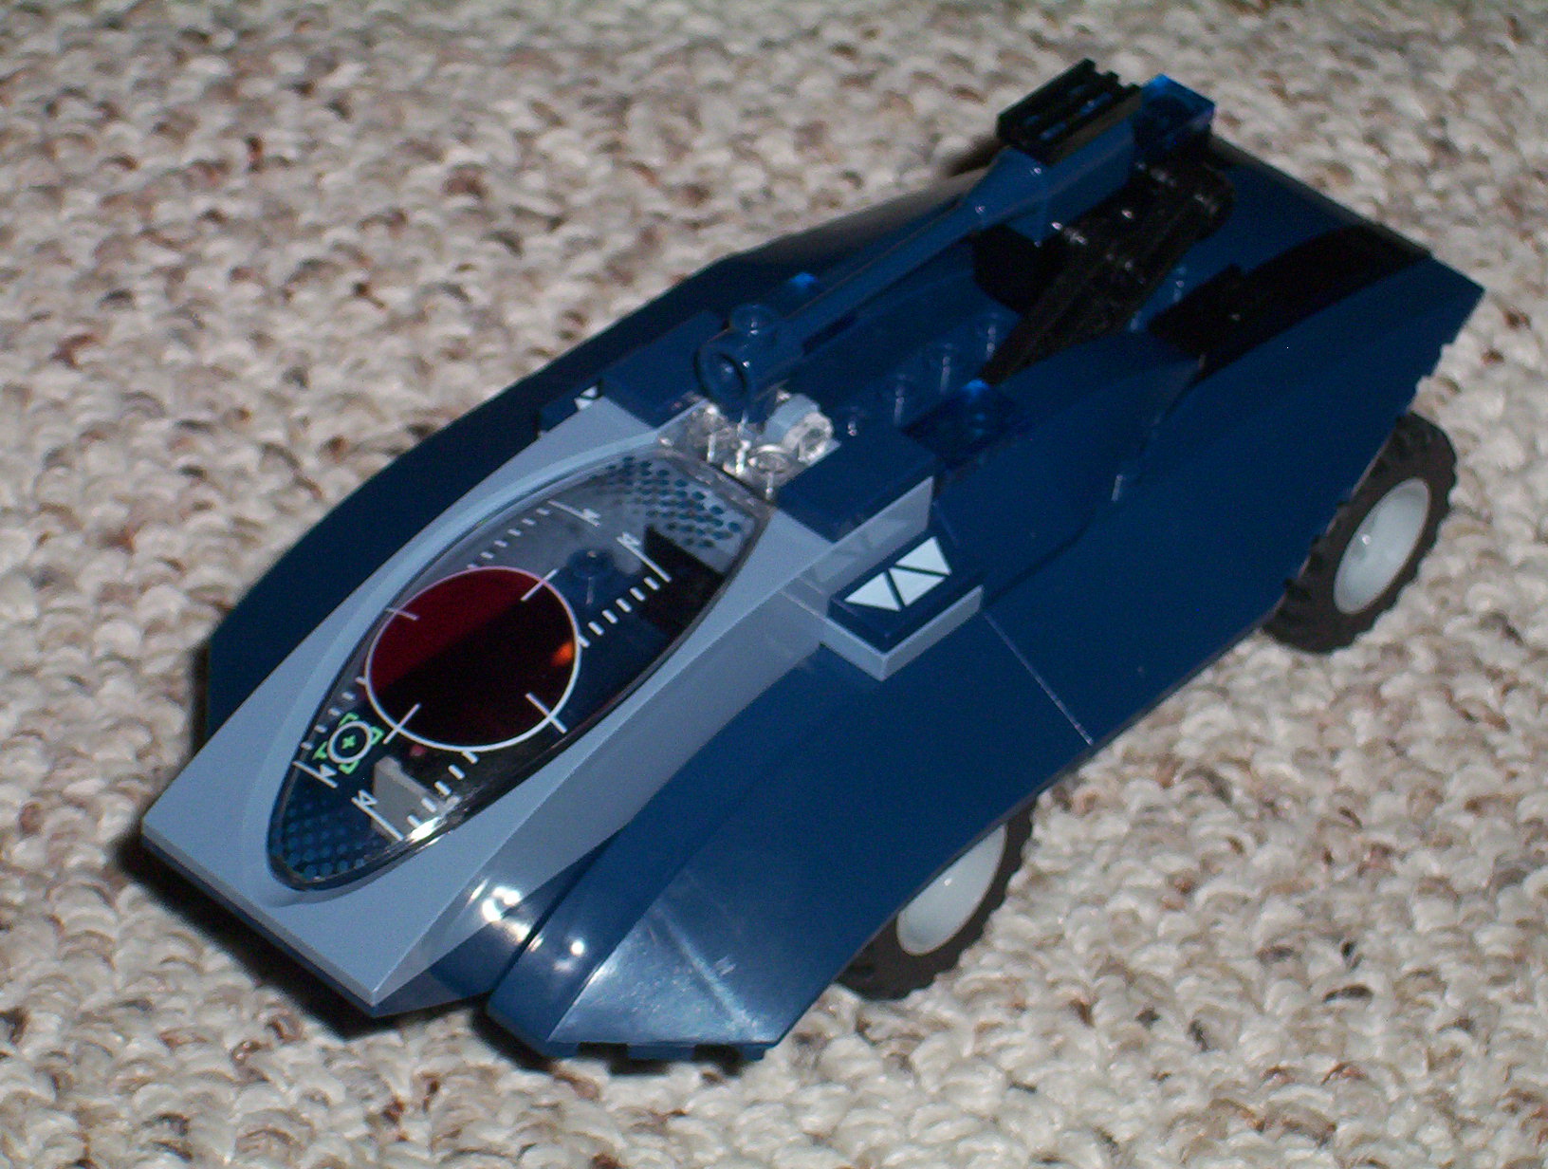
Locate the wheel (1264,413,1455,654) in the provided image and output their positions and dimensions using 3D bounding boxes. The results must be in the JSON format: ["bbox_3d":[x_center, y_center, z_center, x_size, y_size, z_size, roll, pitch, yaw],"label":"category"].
[{"bbox_3d":[0.065,-0.008,0.647,0.014,0.030,0.030,33,48,26],"label":"wheel"}]

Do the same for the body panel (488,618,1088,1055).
[{"bbox_3d":[0.002,0.027,0.563,0.025,0.019,0.065,33,48,26],"label":"body panel"}]

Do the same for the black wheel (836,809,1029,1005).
[{"bbox_3d":[0.014,0.029,0.600,0.014,0.030,0.030,33,48,26],"label":"black wheel"}]

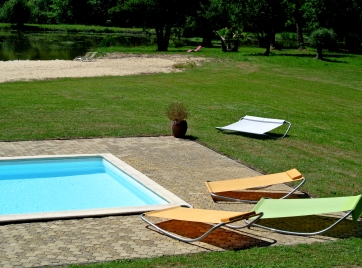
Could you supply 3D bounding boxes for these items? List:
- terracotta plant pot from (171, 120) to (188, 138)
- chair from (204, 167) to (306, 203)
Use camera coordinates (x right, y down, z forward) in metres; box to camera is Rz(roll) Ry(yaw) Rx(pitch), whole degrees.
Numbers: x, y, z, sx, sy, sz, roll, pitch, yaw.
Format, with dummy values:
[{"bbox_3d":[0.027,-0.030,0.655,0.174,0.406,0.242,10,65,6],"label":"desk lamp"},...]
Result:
[{"bbox_3d":[-0.025,-0.136,25.363,0.434,0.459,0.434,2,10,0],"label":"terracotta plant pot"},{"bbox_3d":[1.516,1.050,18.479,1.917,0.513,1.022,1,10,-4],"label":"chair"}]

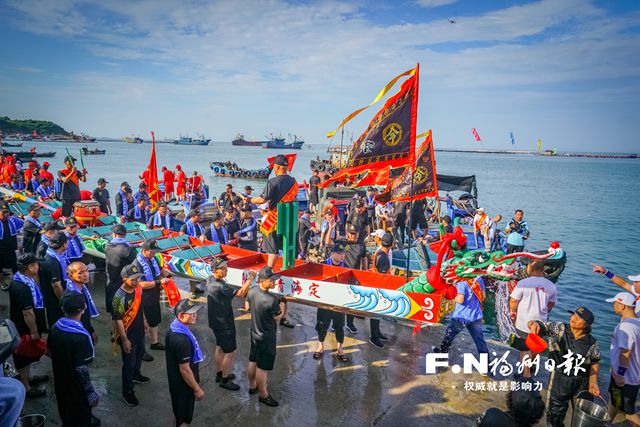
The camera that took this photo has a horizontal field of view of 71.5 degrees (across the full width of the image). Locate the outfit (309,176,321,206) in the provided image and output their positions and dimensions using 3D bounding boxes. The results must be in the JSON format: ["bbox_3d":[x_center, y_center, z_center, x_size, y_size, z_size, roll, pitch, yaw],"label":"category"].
[{"bbox_3d":[-0.222,-0.930,17.900,0.500,1.200,0.300,3,9,12],"label":"outfit"}]

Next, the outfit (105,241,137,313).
[{"bbox_3d":[-3.066,0.960,6.850,0.500,1.060,0.320,4,9,14],"label":"outfit"}]

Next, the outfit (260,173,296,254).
[{"bbox_3d":[-0.619,0.003,6.550,0.500,1.140,0.320,-1,9,-18],"label":"outfit"}]

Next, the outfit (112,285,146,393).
[{"bbox_3d":[-2.421,1.614,5.650,0.360,1.380,0.460,8,11,34],"label":"outfit"}]

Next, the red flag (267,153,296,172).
[{"bbox_3d":[-0.615,-0.815,7.100,0.470,0.320,0.100,2,9,0],"label":"red flag"}]

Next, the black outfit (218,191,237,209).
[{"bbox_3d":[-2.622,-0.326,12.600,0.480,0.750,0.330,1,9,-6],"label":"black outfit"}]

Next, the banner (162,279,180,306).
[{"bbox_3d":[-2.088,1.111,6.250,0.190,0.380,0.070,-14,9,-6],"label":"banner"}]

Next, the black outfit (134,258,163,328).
[{"bbox_3d":[-2.474,1.128,6.430,0.320,1.000,0.450,7,10,30],"label":"black outfit"}]

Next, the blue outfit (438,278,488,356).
[{"bbox_3d":[2.091,1.665,6.500,0.600,1.250,0.500,-5,11,-37],"label":"blue outfit"}]

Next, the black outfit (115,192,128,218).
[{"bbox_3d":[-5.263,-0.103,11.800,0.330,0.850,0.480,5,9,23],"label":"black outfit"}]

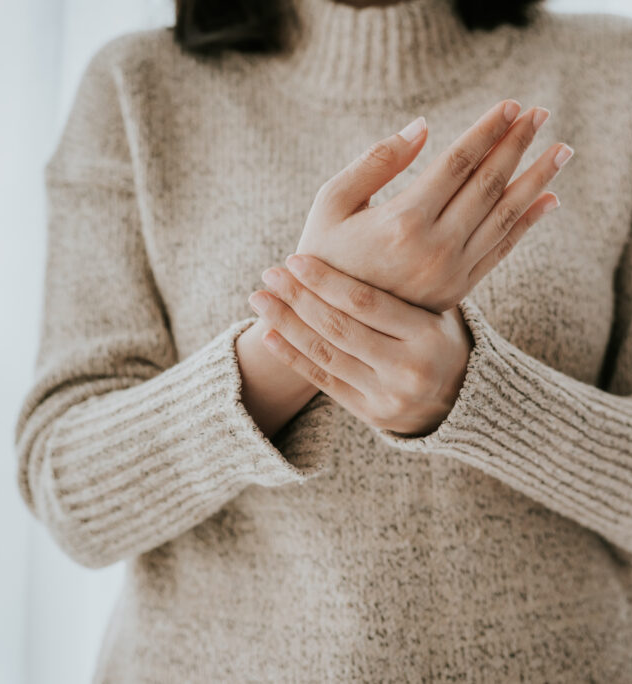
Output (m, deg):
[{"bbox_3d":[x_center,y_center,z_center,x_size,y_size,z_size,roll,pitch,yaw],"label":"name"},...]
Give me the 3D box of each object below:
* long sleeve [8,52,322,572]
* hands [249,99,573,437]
[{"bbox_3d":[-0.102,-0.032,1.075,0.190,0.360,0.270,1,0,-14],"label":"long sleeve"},{"bbox_3d":[0.054,-0.043,0.955,0.190,0.195,0.120,1,0,0],"label":"hands"}]

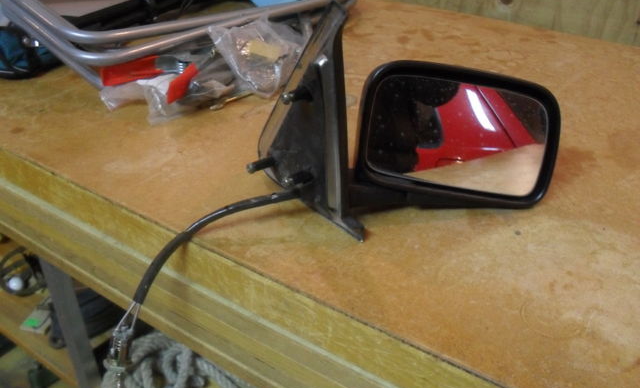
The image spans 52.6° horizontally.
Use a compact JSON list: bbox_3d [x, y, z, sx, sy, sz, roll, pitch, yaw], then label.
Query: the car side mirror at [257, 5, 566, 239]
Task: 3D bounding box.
[{"bbox_3d":[0.070,-0.085,0.584,0.288,0.203,0.140,-5,31,-4],"label":"car side mirror"}]

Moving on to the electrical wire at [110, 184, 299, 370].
[{"bbox_3d":[-0.107,0.082,0.612,0.195,0.162,0.035,-14,33,-19],"label":"electrical wire"}]

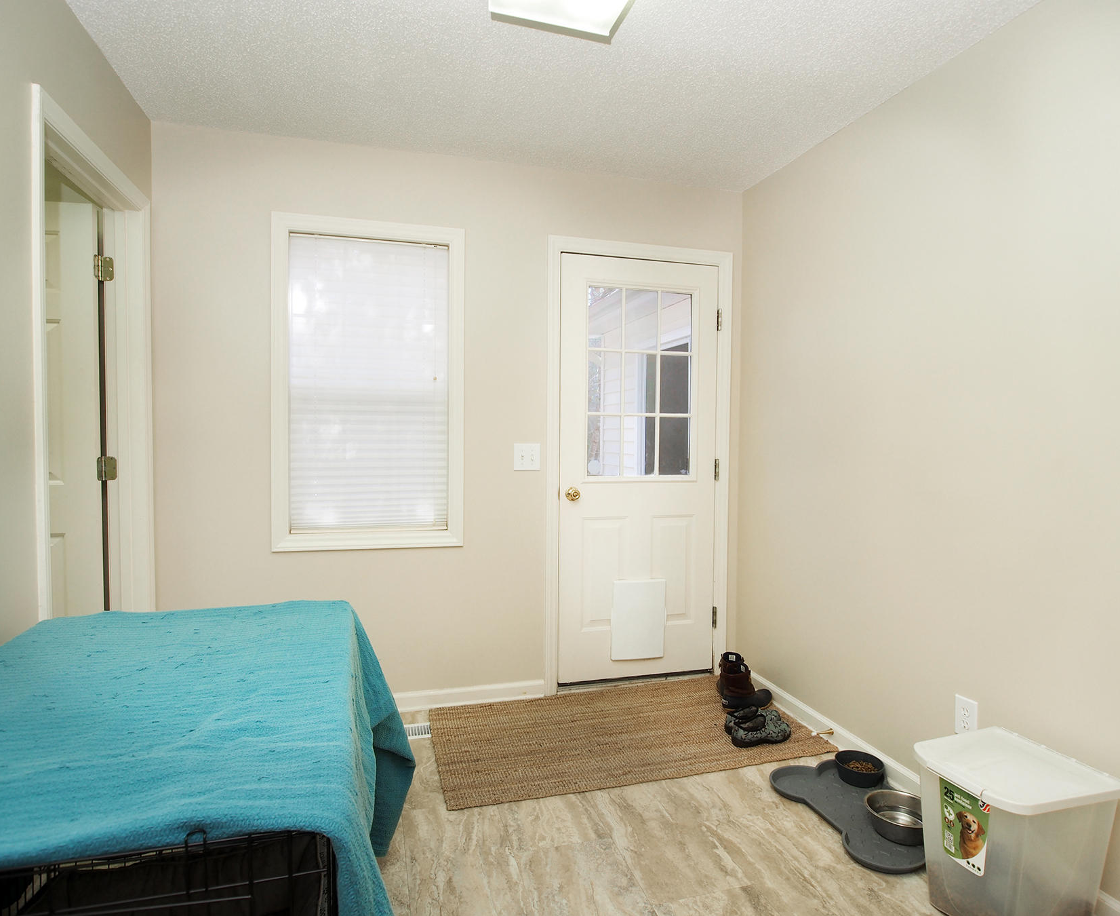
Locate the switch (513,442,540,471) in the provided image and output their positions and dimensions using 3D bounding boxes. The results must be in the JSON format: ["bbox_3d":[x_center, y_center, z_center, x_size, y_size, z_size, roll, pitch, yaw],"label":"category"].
[{"bbox_3d":[-0.149,-0.004,2.915,0.123,0.125,0.012,0,2,-16],"label":"switch"}]

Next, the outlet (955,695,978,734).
[{"bbox_3d":[1.264,0.811,1.976,0.010,0.124,0.078,0,2,-16],"label":"outlet"}]

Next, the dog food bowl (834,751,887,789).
[{"bbox_3d":[1.063,1.109,2.254,0.160,0.062,0.160,0,2,0],"label":"dog food bowl"}]

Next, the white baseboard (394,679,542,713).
[{"bbox_3d":[-0.839,1.074,2.752,1.592,0.083,0.016,0,2,-16],"label":"white baseboard"}]

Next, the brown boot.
[{"bbox_3d":[0.820,1.014,2.944,0.270,0.200,0.270,0,2,-16],"label":"brown boot"}]

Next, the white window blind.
[{"bbox_3d":[-0.813,-0.306,2.746,0.651,1.256,0.030,0,2,-16],"label":"white window blind"}]

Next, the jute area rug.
[{"bbox_3d":[0.246,1.121,2.628,1.500,0.012,0.795,0,2,-16],"label":"jute area rug"}]

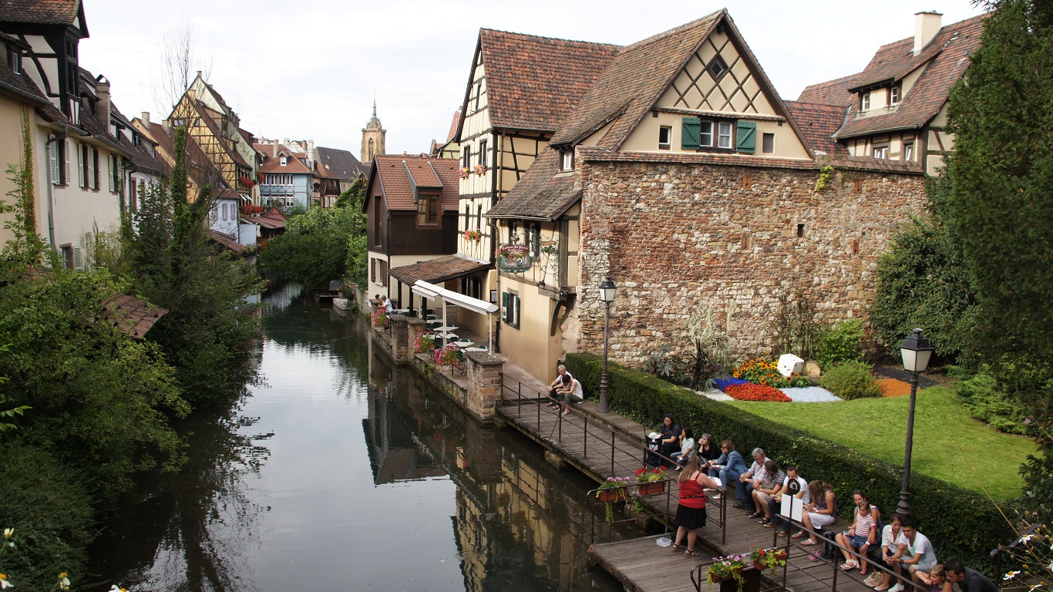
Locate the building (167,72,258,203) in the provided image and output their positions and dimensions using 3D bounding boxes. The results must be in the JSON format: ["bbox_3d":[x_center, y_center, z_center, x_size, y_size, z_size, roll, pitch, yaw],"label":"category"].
[{"bbox_3d":[-34.742,-13.767,79.536,10.500,18.300,13.000,0,7,-13],"label":"building"}]

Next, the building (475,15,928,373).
[{"bbox_3d":[5.641,-3.303,27.241,13.450,11.550,8.500,-1,7,-19],"label":"building"}]

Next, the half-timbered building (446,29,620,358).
[{"bbox_3d":[1.743,-4.874,33.965,9.200,13.050,6.500,-1,7,-19],"label":"half-timbered building"}]

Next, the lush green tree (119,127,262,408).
[{"bbox_3d":[-11.613,-1.432,26.027,4.600,8.800,4.600,-1,7,-20],"label":"lush green tree"}]

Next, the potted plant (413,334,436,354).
[{"bbox_3d":[-3.704,1.717,27.370,0.650,0.740,0.780,-2,7,-24],"label":"potted plant"}]

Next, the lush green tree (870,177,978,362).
[{"bbox_3d":[14.776,-0.969,27.935,4.300,6.861,3.500,4,7,21],"label":"lush green tree"}]

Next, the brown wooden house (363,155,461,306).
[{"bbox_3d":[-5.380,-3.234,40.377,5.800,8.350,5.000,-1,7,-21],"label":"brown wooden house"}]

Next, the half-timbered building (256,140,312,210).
[{"bbox_3d":[-31.678,-13.131,98.210,7.600,12.800,7.000,2,6,11],"label":"half-timbered building"}]

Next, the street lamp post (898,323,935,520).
[{"bbox_3d":[5.958,2.245,11.755,0.380,3.590,0.380,-1,7,-19],"label":"street lamp post"}]

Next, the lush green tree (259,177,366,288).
[{"bbox_3d":[-14.972,-4.302,52.876,7.400,8.200,7.000,0,6,-11],"label":"lush green tree"}]

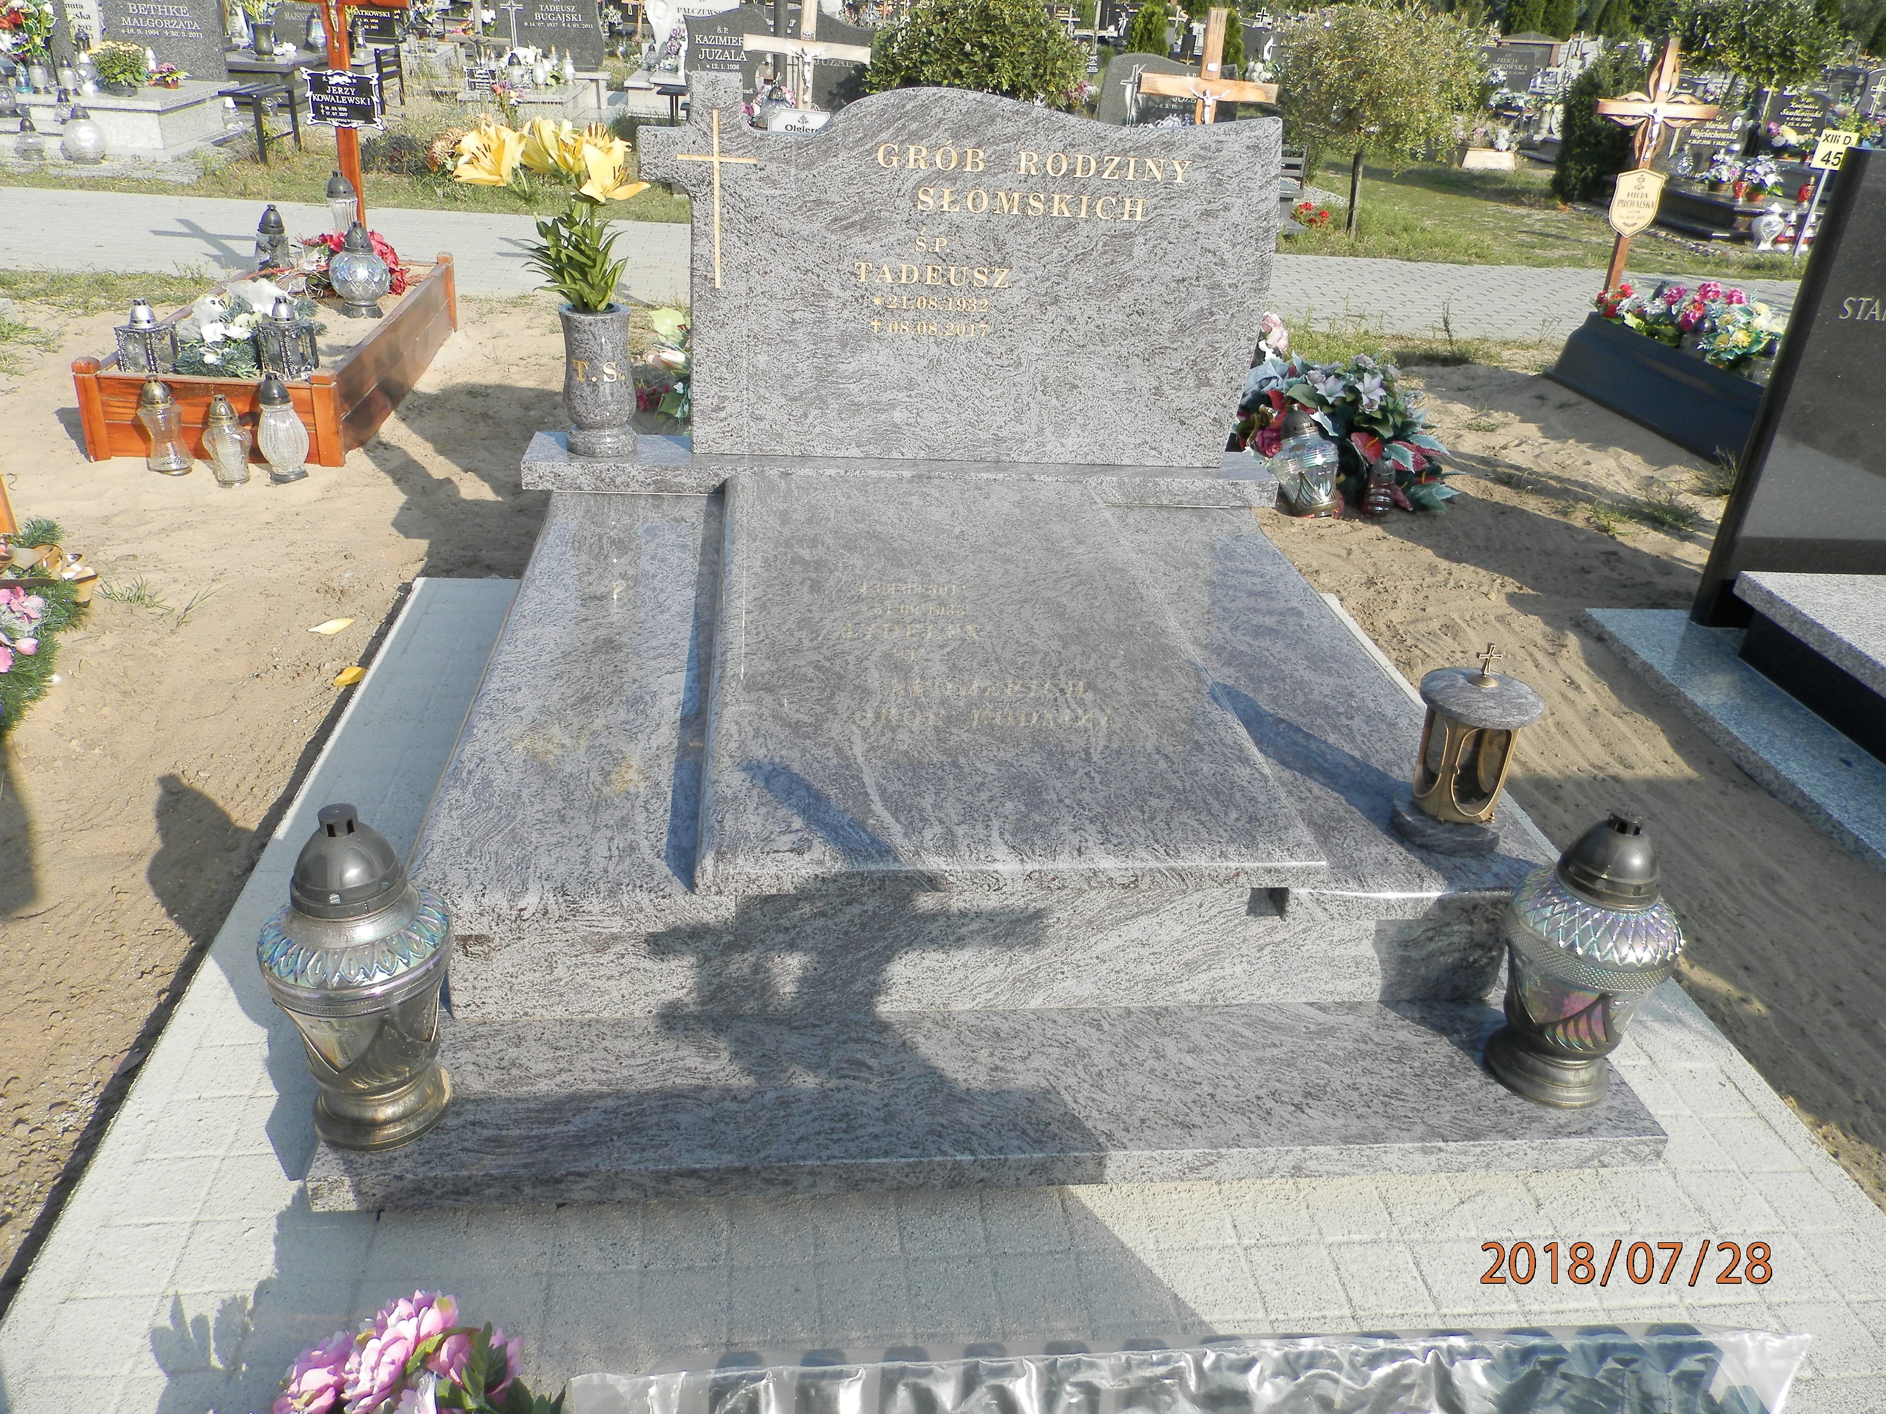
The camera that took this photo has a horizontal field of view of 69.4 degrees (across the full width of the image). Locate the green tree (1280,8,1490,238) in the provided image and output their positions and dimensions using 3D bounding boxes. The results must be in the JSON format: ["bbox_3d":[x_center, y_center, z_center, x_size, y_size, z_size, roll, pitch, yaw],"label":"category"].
[{"bbox_3d":[2.957,-4.036,9.351,1.446,1.538,1.446,1,28,-7],"label":"green tree"}]

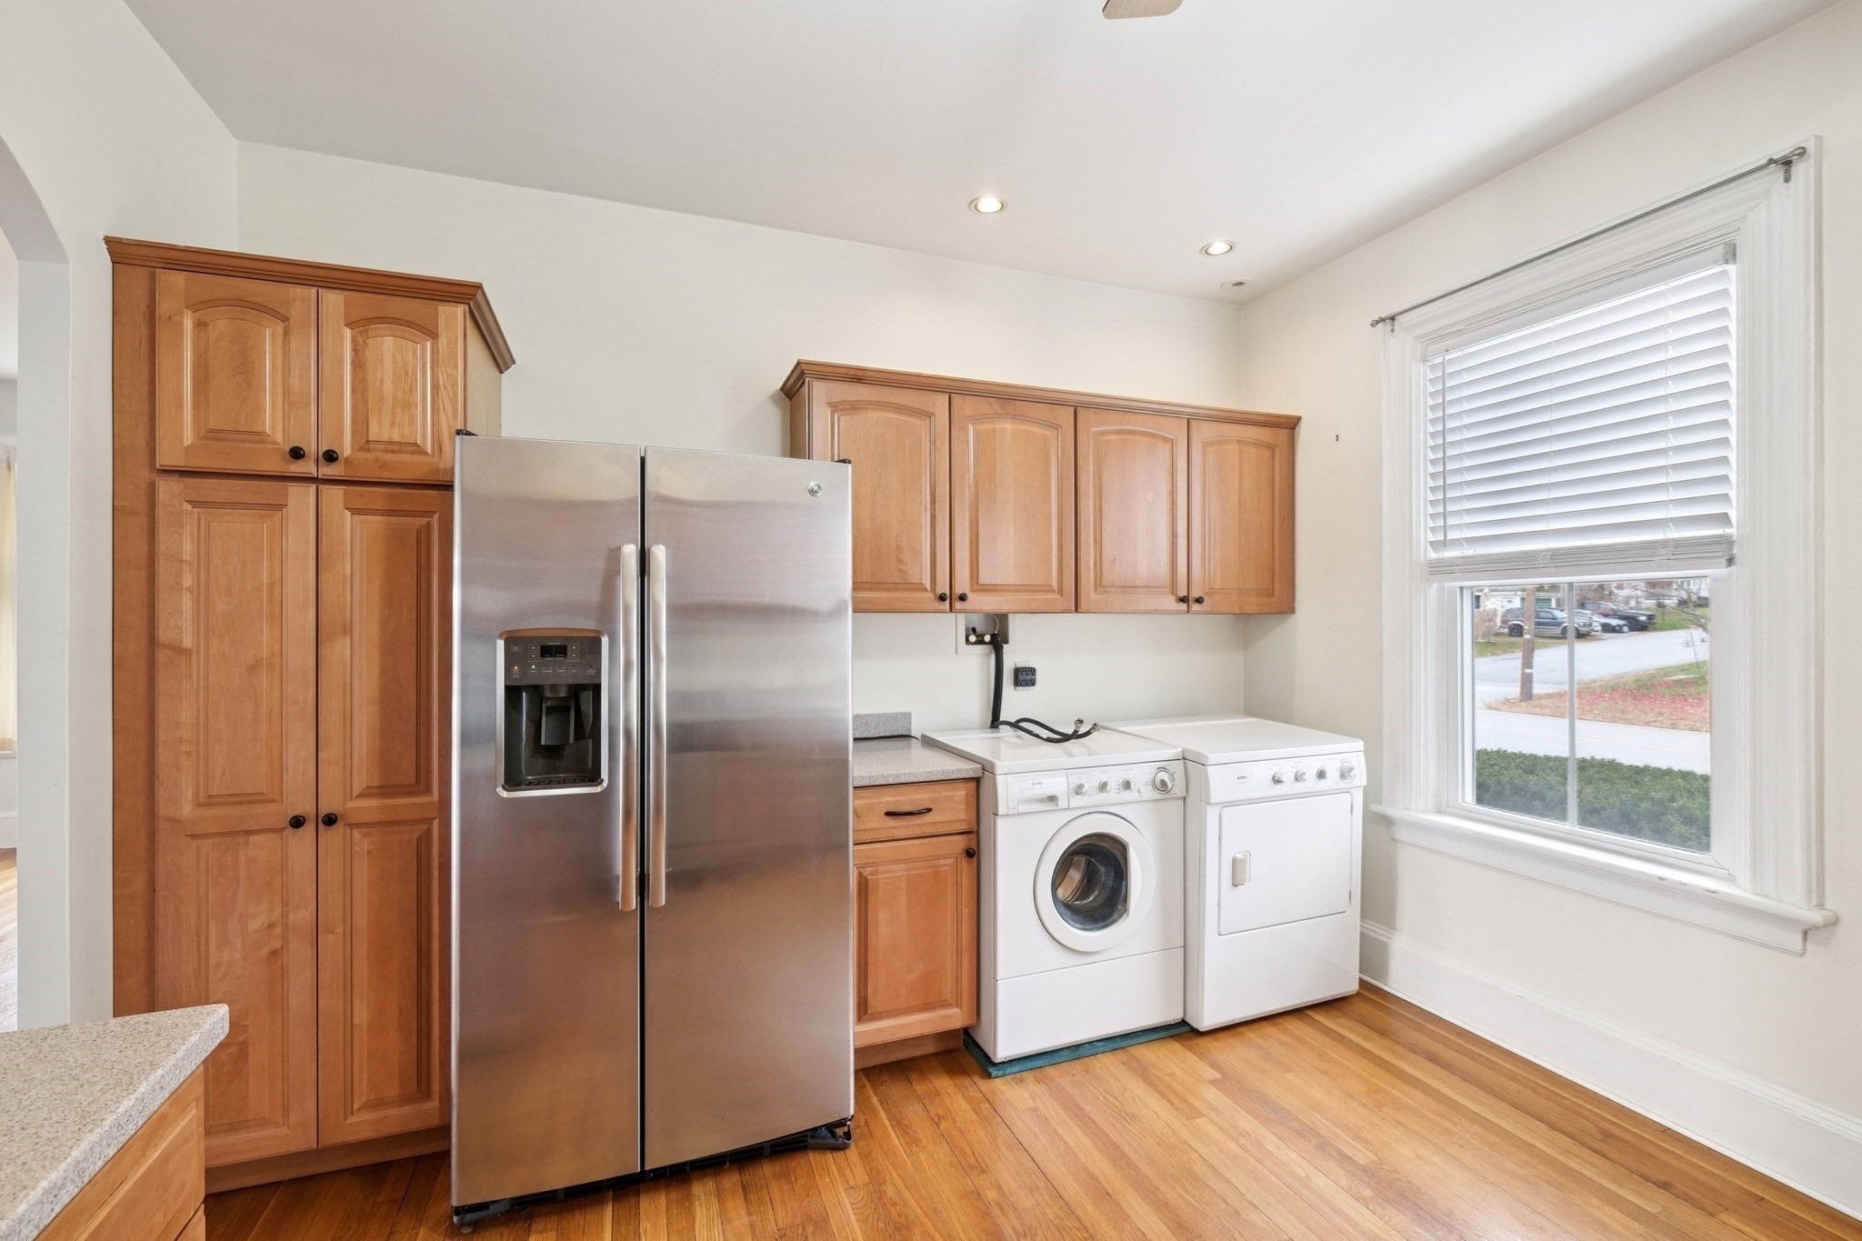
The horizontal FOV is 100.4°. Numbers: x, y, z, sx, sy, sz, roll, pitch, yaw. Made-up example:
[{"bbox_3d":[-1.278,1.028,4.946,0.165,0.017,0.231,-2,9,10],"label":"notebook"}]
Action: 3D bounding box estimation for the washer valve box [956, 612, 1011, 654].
[{"bbox_3d":[0.211,0.052,3.125,0.245,0.164,0.080,0,0,-20],"label":"washer valve box"}]

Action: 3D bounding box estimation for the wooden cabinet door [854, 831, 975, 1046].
[{"bbox_3d":[-0.067,0.948,2.311,0.431,0.586,0.025,0,0,-20],"label":"wooden cabinet door"}]

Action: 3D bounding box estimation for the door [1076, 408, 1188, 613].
[{"bbox_3d":[0.773,-0.406,2.957,0.494,0.757,0.025,0,0,-20],"label":"door"}]

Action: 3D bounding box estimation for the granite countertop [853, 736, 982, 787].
[{"bbox_3d":[-0.171,0.463,2.593,0.460,0.038,0.655,0,0,-20],"label":"granite countertop"}]

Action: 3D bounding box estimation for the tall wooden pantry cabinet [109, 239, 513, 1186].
[{"bbox_3d":[-1.558,0.265,2.085,0.725,2.190,0.650,0,0,-20],"label":"tall wooden pantry cabinet"}]

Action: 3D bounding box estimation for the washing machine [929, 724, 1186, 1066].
[{"bbox_3d":[0.412,0.882,2.749,0.682,0.895,0.675,0,0,-20],"label":"washing machine"}]

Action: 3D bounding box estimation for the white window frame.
[{"bbox_3d":[1.915,-0.164,2.348,0.165,1.928,1.195,0,0,-20],"label":"white window frame"}]

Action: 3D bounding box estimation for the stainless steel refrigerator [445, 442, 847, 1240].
[{"bbox_3d":[-0.766,0.472,2.246,0.913,1.775,0.855,0,0,-20],"label":"stainless steel refrigerator"}]

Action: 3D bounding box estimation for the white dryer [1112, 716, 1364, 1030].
[{"bbox_3d":[1.125,0.905,3.011,0.690,0.910,0.705,0,0,-20],"label":"white dryer"}]

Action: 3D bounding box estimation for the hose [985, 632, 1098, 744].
[{"bbox_3d":[0.429,0.240,2.955,0.315,0.390,0.410,0,0,-20],"label":"hose"}]

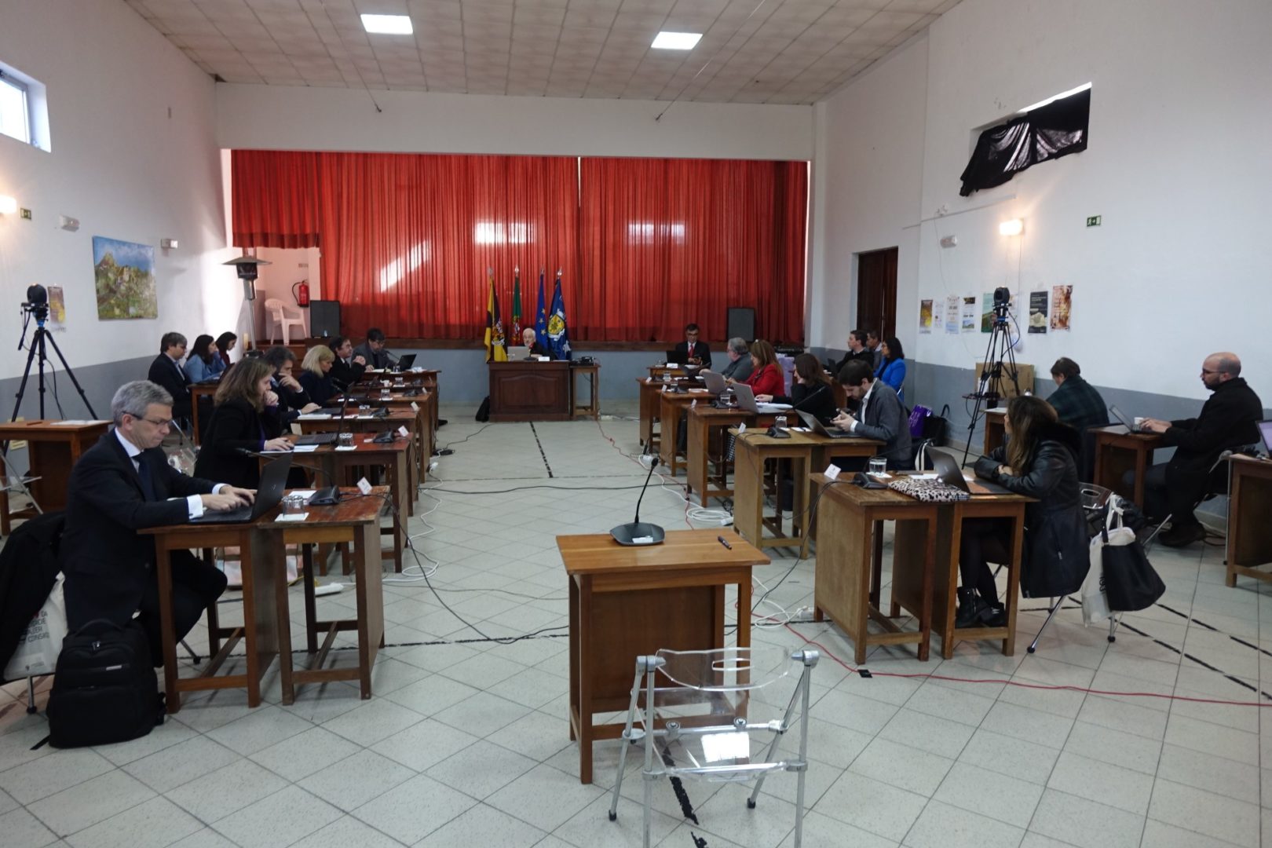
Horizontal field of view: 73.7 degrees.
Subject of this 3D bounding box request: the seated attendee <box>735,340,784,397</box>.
[{"bbox_3d":[1.238,-0.238,9.059,0.780,1.300,0.500,-1,8,-8],"label":"seated attendee"}]

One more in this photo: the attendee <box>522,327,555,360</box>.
[{"bbox_3d":[-1.490,-0.778,12.806,0.550,1.300,0.650,-1,8,-10],"label":"attendee"}]

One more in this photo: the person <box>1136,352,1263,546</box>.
[{"bbox_3d":[3.994,0.157,6.032,0.780,1.330,0.540,6,9,34],"label":"person"}]

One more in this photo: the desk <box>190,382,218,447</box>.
[{"bbox_3d":[-4.578,-0.068,9.344,0.430,0.755,0.690,-1,8,-10],"label":"desk"}]

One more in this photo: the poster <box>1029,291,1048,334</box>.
[{"bbox_3d":[4.037,-1.114,8.508,0.012,0.420,0.290,-1,8,-8],"label":"poster"}]

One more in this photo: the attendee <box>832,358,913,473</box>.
[{"bbox_3d":[1.566,0.205,5.707,0.680,1.280,0.540,-1,8,-10],"label":"attendee"}]

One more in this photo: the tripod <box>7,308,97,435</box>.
[{"bbox_3d":[-4.810,-0.143,7.036,1.100,1.600,1.100,-2,8,-15],"label":"tripod"}]

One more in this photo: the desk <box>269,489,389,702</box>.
[{"bbox_3d":[-1.329,0.727,3.745,0.460,0.757,0.690,-1,8,-10],"label":"desk"}]

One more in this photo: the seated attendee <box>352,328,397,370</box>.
[{"bbox_3d":[-3.479,-0.617,11.546,0.750,1.379,0.580,7,10,43],"label":"seated attendee"}]

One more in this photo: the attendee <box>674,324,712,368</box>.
[{"bbox_3d":[0.888,-0.842,13.339,0.550,1.410,0.780,-1,7,-7],"label":"attendee"}]

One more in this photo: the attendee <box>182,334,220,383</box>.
[{"bbox_3d":[-4.679,-0.306,9.486,0.750,1.310,0.500,-1,8,-5],"label":"attendee"}]

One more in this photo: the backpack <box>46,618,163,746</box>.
[{"bbox_3d":[-1.971,0.941,3.182,0.330,0.430,0.240,-3,8,-22],"label":"backpack"}]

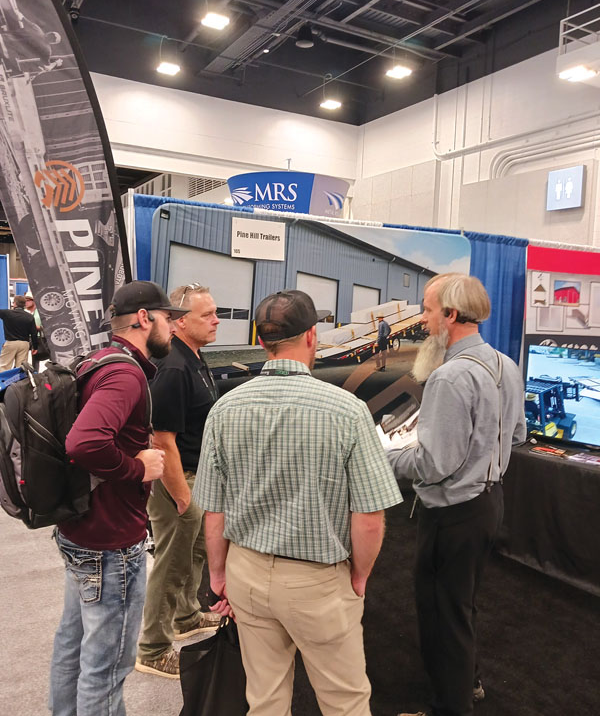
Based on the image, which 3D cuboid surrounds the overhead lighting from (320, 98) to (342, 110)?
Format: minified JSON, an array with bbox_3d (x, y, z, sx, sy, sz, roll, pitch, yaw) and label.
[{"bbox_3d":[0.877,-7.077,17.354,0.440,0.140,0.440,-1,6,-31],"label":"overhead lighting"}]

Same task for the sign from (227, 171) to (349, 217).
[{"bbox_3d":[-0.300,-3.760,15.500,3.050,1.150,3.050,3,5,19],"label":"sign"}]

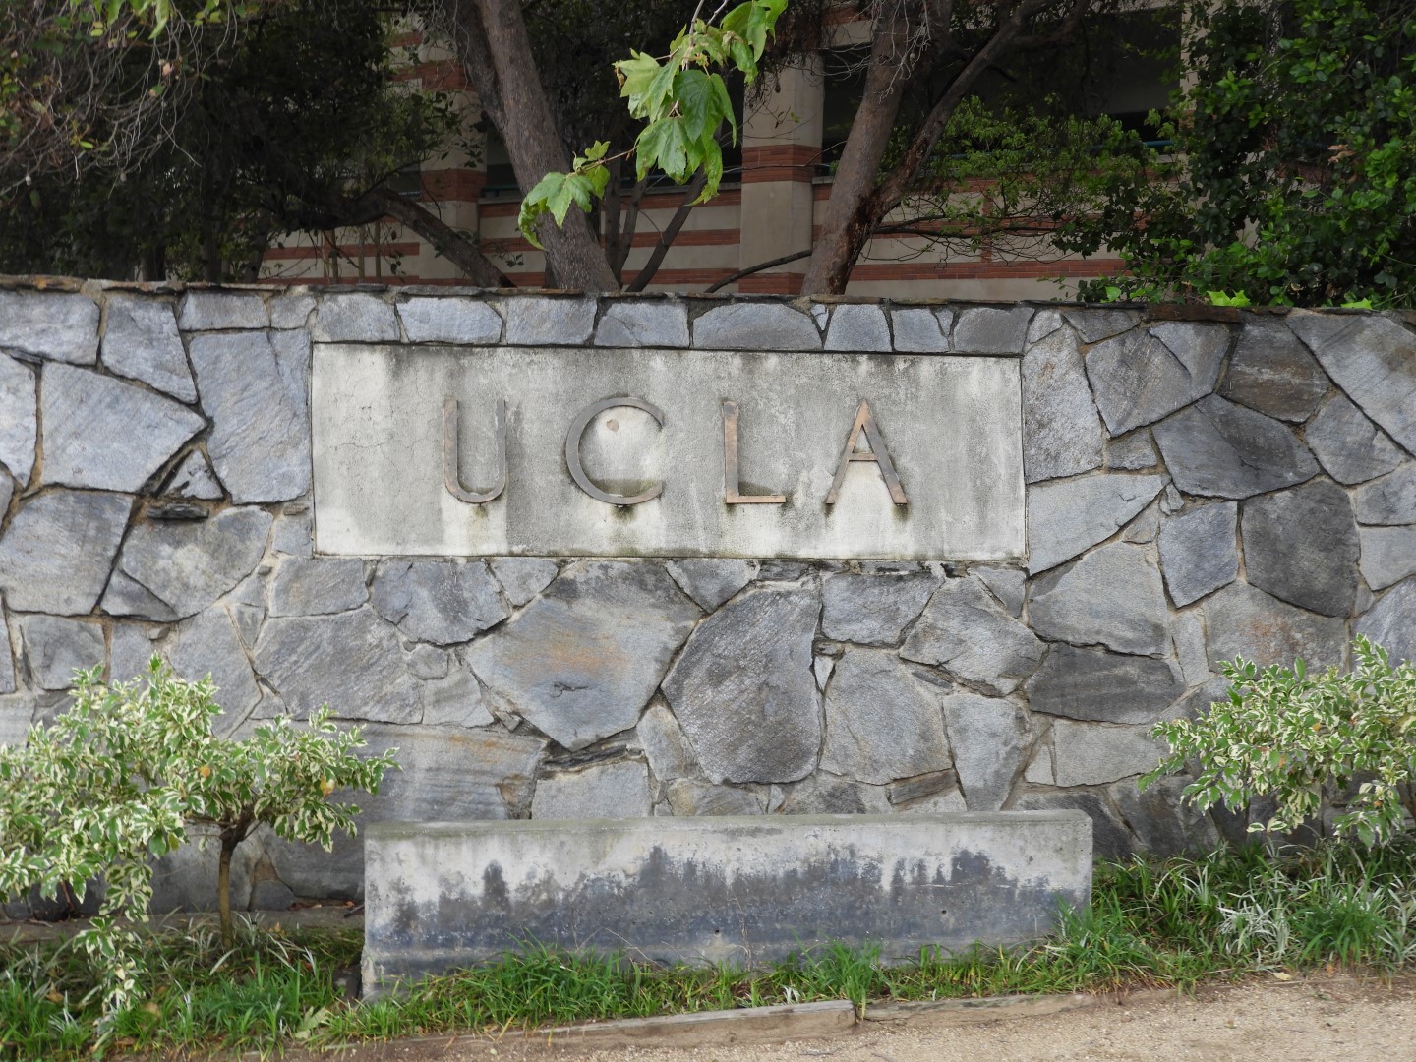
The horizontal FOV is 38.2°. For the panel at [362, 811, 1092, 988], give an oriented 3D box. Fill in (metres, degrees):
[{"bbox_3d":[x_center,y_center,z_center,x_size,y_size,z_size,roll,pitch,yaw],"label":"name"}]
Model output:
[{"bbox_3d":[0.049,0.952,5.249,1.840,0.440,0.200,1,4,-8],"label":"panel"}]

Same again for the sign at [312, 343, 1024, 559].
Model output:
[{"bbox_3d":[-0.106,-0.223,6.050,2.090,0.610,0.100,1,1,-6],"label":"sign"}]

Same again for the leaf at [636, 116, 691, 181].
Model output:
[{"bbox_3d":[-0.102,-0.897,4.800,0.130,0.155,0.060,1,4,0],"label":"leaf"}]

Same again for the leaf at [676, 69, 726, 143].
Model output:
[{"bbox_3d":[-0.017,-0.998,4.800,0.120,0.172,0.060,1,4,0],"label":"leaf"}]

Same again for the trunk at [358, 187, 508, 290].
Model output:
[{"bbox_3d":[-1.075,-1.149,8.000,0.600,0.420,0.200,1,4,0],"label":"trunk"}]

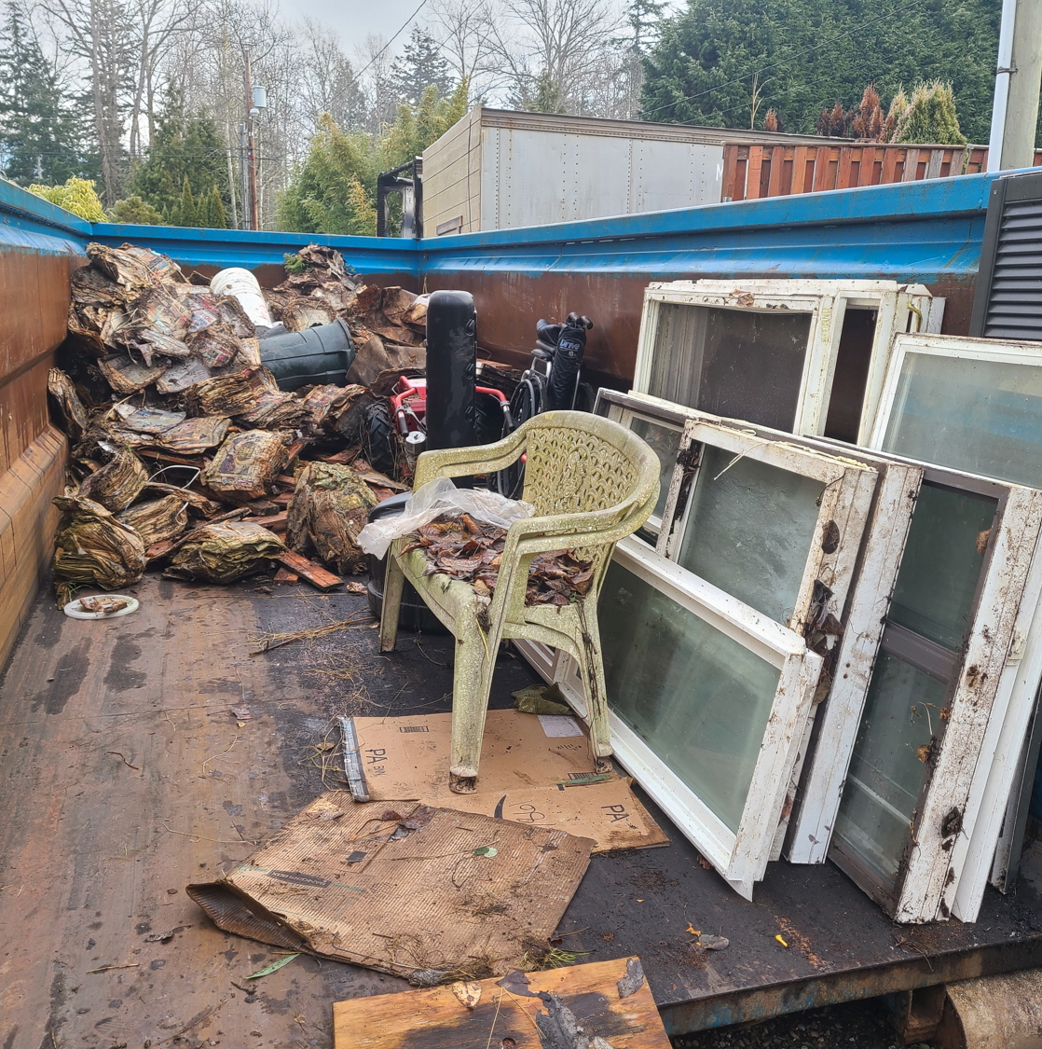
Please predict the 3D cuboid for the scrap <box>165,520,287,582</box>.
[{"bbox_3d":[-1.126,0.104,4.020,0.430,0.205,0.300,7,14,19],"label":"scrap"}]

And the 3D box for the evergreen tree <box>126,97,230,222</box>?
[{"bbox_3d":[-9.384,-8.719,29.367,3.100,6.070,3.100,1,13,0],"label":"evergreen tree"}]

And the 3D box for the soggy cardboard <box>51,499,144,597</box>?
[{"bbox_3d":[-1.593,0.049,3.965,0.340,0.320,0.300,-2,14,-17],"label":"soggy cardboard"}]

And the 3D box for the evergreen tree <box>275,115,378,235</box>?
[{"bbox_3d":[-4.305,-6.687,23.721,2.500,4.850,2.400,1,13,0],"label":"evergreen tree"}]

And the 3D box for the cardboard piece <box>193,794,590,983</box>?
[{"bbox_3d":[-0.236,0.667,2.049,0.646,0.065,0.519,6,14,18],"label":"cardboard piece"}]

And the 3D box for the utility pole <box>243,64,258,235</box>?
[{"bbox_3d":[-10.642,-13.479,41.729,0.300,9.600,0.300,1,13,0],"label":"utility pole"}]

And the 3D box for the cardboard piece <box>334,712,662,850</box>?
[{"bbox_3d":[-0.075,0.590,2.488,0.640,0.030,0.760,-1,13,-12],"label":"cardboard piece"}]

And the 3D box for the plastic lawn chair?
[{"bbox_3d":[-0.005,0.120,2.630,0.540,0.810,0.600,-4,17,-26],"label":"plastic lawn chair"}]

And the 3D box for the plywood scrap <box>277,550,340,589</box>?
[{"bbox_3d":[-0.808,0.180,3.985,0.100,0.030,0.360,-9,25,-41],"label":"plywood scrap"}]

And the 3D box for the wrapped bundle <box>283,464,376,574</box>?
[{"bbox_3d":[-0.775,-0.036,4.319,0.360,0.380,0.300,-4,14,-25],"label":"wrapped bundle"}]

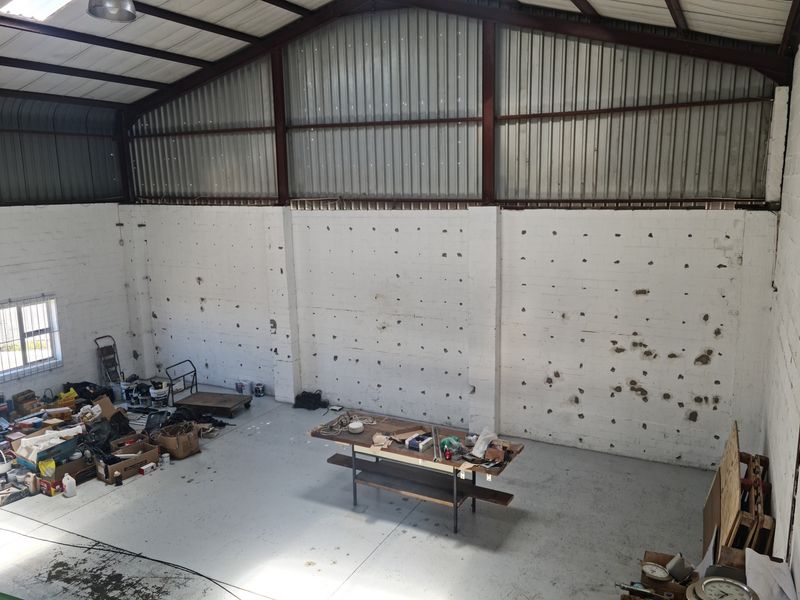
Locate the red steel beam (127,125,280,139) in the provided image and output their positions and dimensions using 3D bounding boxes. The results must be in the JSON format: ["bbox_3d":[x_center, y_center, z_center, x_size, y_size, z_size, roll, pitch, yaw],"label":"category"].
[{"bbox_3d":[-4.018,-3.307,12.395,3.886,0.070,0.080,4,12,27],"label":"red steel beam"}]

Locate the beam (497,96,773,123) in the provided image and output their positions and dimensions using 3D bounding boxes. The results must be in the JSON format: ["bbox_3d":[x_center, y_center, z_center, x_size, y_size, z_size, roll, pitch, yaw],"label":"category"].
[{"bbox_3d":[3.088,-2.664,8.743,3.671,0.070,0.080,4,12,27],"label":"beam"}]

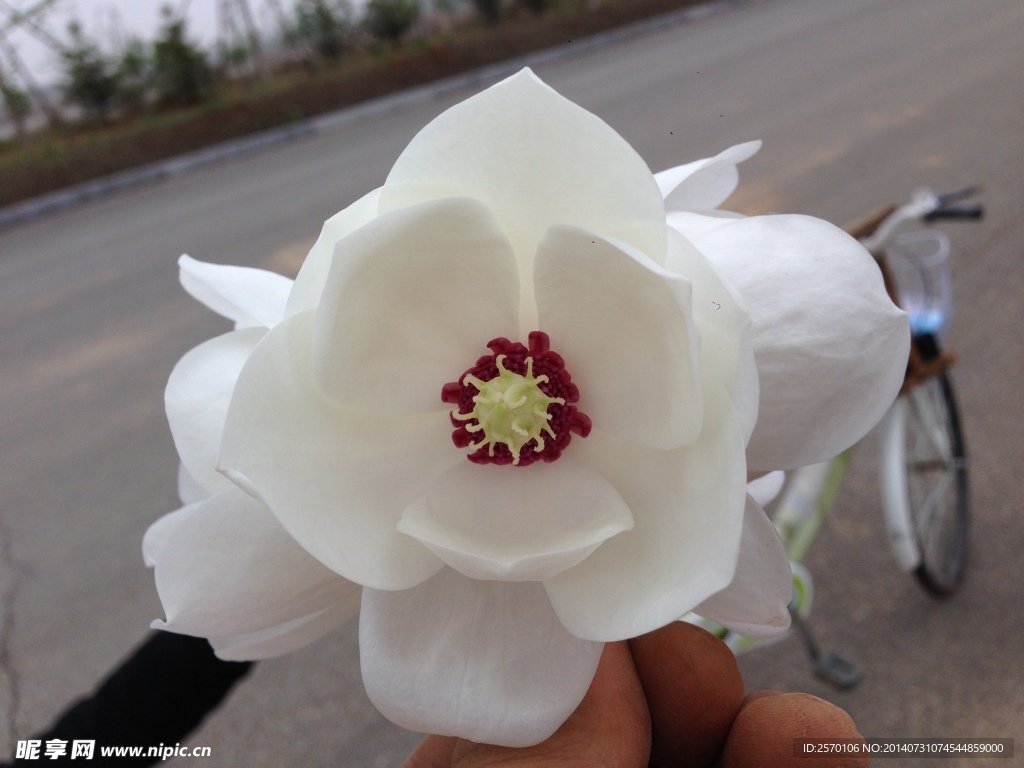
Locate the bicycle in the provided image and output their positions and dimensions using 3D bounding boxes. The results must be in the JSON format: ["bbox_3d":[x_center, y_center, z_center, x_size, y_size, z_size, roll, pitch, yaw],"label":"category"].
[{"bbox_3d":[0.581,0.187,2.067,1.660,1.050,0.540,-22,24,-29],"label":"bicycle"}]

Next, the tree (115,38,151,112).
[{"bbox_3d":[-10.108,-8.190,26.000,0.950,2.000,0.950,-16,22,-16],"label":"tree"}]

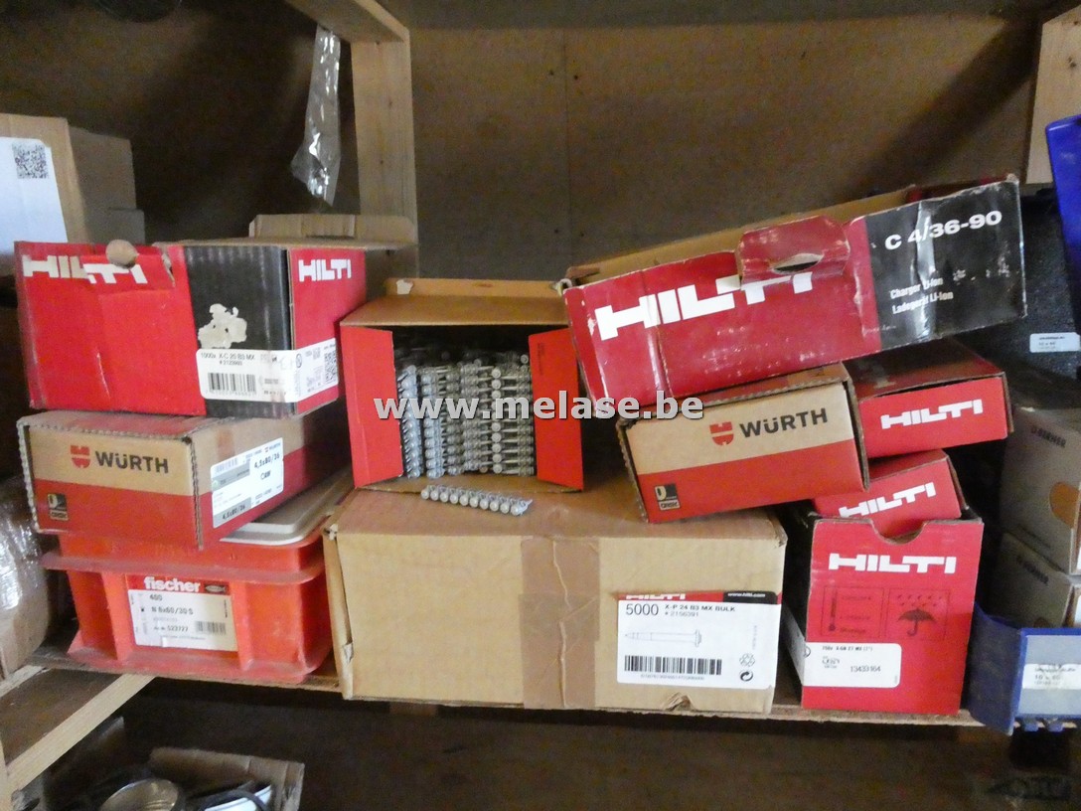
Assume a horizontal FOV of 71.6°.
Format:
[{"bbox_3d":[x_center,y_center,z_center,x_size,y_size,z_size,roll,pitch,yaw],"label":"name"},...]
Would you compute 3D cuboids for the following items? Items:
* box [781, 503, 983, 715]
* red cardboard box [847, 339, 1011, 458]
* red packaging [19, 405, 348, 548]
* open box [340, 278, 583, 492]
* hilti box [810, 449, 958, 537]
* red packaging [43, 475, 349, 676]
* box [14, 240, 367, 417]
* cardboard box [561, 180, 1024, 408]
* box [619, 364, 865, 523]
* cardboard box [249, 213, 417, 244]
[{"bbox_3d":[0.231,0.128,0.536,0.102,0.137,0.099,1,14,5],"label":"box"},{"bbox_3d":[0.272,-0.011,0.551,0.087,0.043,0.118,-11,17,15],"label":"red cardboard box"},{"bbox_3d":[-0.243,0.031,0.562,0.123,0.071,0.201,4,14,14],"label":"red packaging"},{"bbox_3d":[-0.051,-0.022,0.587,0.165,0.143,0.122,0,13,1],"label":"open box"},{"bbox_3d":[0.222,0.052,0.539,0.088,0.043,0.118,-19,13,4],"label":"hilti box"},{"bbox_3d":[-0.244,0.120,0.595,0.200,0.118,0.148,1,14,5],"label":"red packaging"},{"bbox_3d":[-0.245,-0.063,0.562,0.189,0.109,0.142,2,14,7],"label":"box"},{"bbox_3d":[0.165,-0.089,0.553,0.278,0.088,0.161,-12,14,6],"label":"cardboard box"},{"bbox_3d":[0.140,0.004,0.533,0.134,0.072,0.175,-12,14,16],"label":"box"},{"bbox_3d":[-0.207,-0.184,0.777,0.177,0.034,0.059,2,14,7],"label":"cardboard box"}]

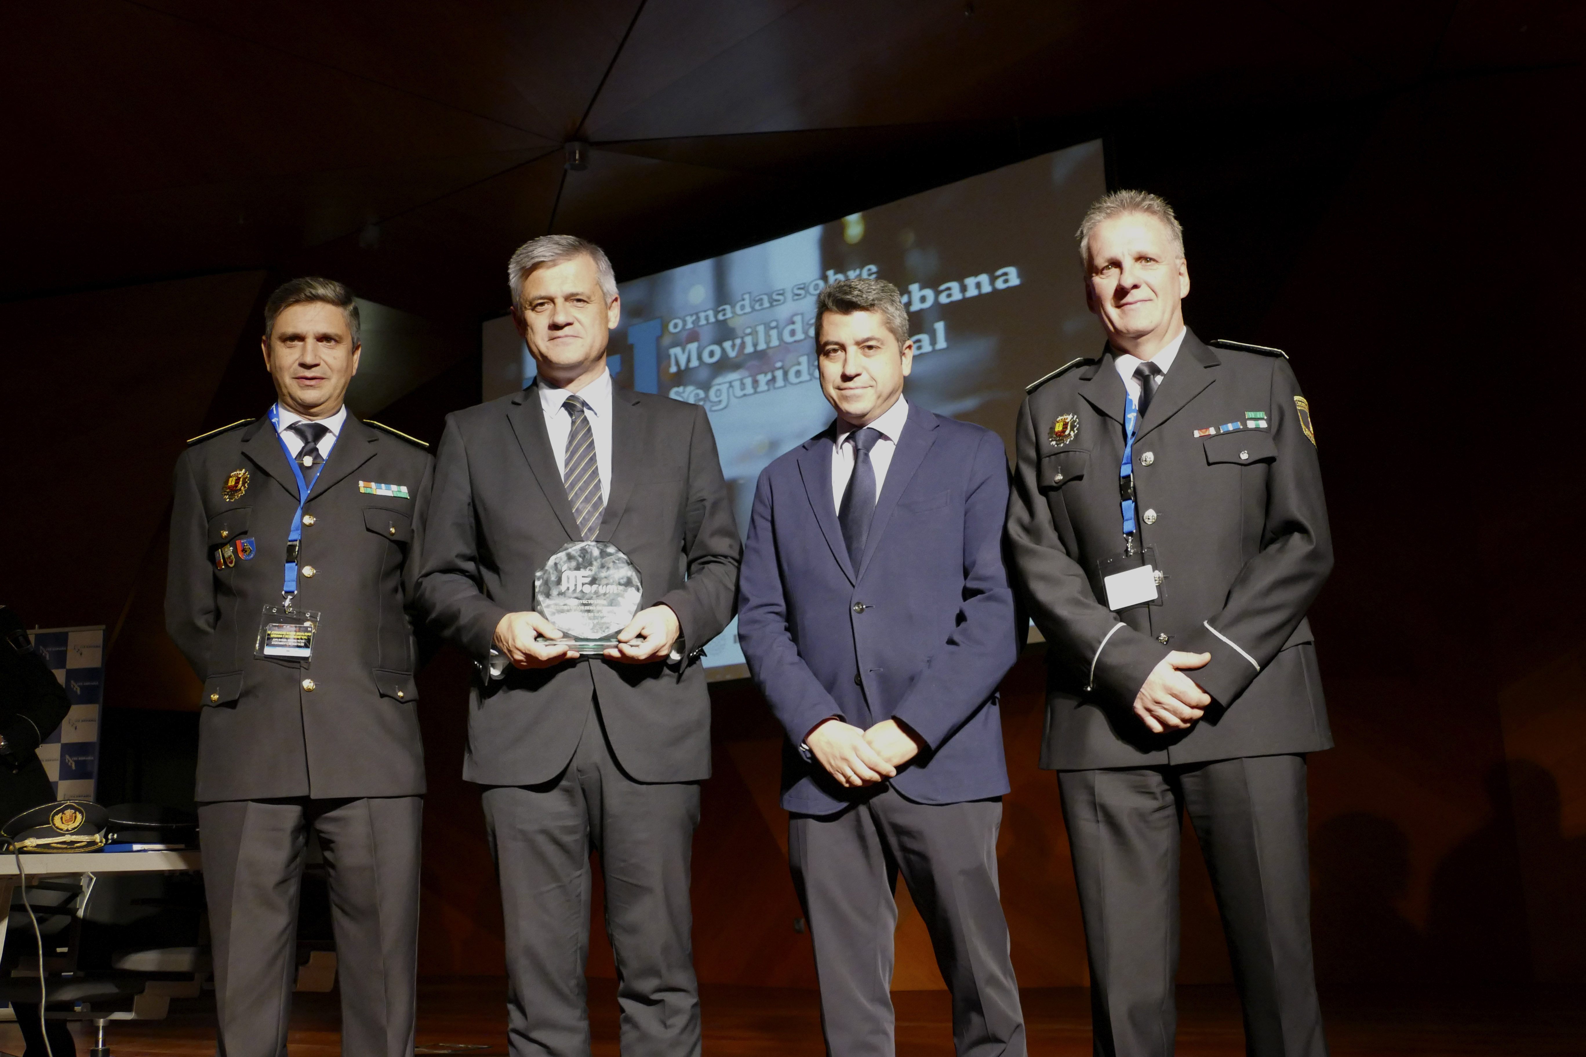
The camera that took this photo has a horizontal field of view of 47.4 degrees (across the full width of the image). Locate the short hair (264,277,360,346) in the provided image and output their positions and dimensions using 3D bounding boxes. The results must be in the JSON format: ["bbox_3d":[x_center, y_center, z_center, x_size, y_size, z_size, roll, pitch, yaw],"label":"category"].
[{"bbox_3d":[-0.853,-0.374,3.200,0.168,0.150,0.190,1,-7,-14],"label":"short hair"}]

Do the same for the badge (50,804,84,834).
[{"bbox_3d":[-1.587,0.634,3.950,0.074,0.065,0.018,5,-13,-33],"label":"badge"}]

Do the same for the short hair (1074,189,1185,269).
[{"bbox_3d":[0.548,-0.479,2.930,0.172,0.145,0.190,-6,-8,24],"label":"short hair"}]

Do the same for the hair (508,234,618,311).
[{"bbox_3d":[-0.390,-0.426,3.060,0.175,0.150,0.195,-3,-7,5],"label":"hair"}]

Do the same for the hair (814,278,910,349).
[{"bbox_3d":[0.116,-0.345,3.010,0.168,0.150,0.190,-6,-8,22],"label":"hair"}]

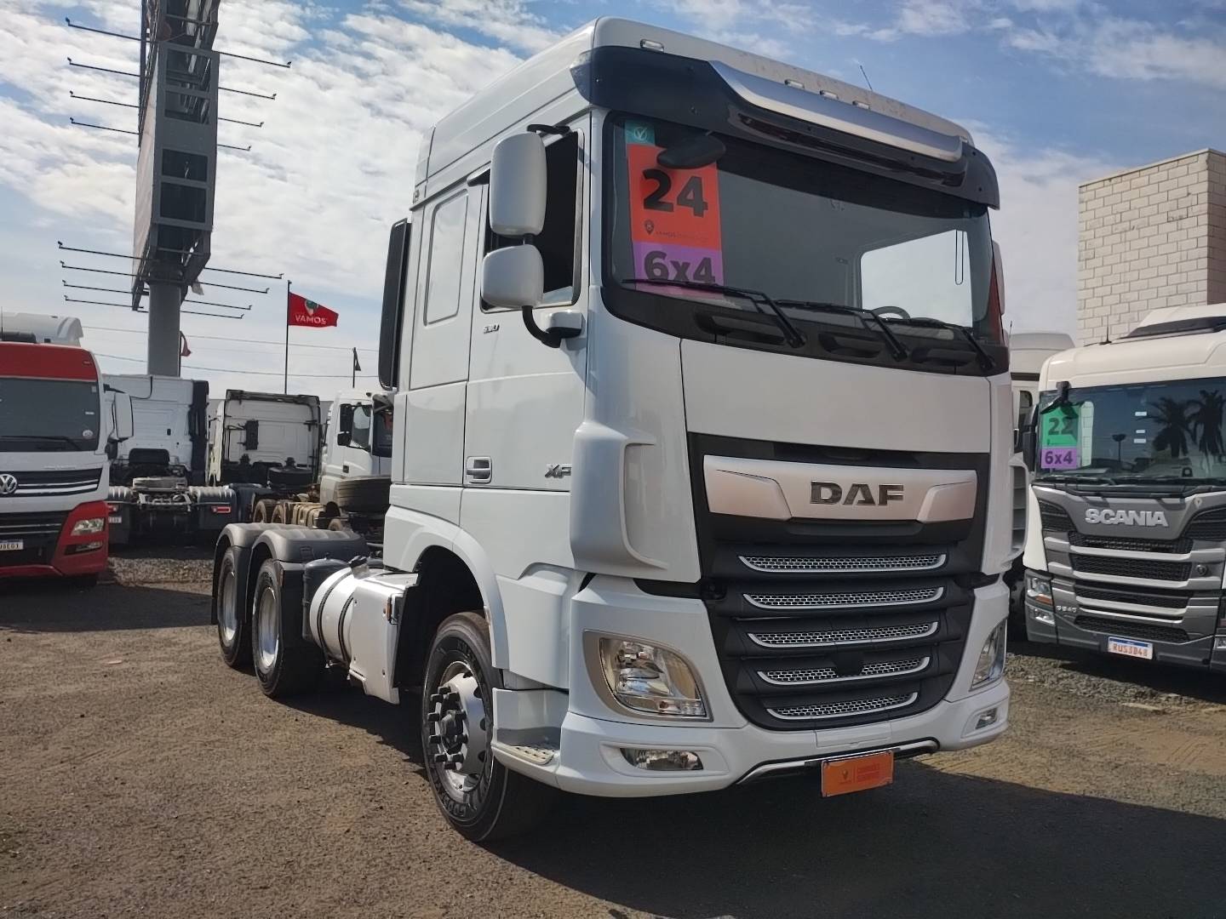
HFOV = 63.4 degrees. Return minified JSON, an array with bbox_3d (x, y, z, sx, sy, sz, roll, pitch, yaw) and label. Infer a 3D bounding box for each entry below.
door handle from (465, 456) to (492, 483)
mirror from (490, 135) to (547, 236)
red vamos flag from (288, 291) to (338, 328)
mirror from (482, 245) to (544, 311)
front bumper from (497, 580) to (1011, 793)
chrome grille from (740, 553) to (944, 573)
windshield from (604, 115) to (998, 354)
[{"bbox_3d":[-0.565,0.042,4.165,0.045,0.108,0.215,3,-2,-33],"label":"door handle"},{"bbox_3d":[-0.341,-0.983,3.551,0.205,0.380,0.115,3,-1,-23],"label":"mirror"},{"bbox_3d":[-8.464,-4.232,28.000,1.420,1.000,0.200,2,-1,-9],"label":"red vamos flag"},{"bbox_3d":[-0.358,-0.650,3.552,0.220,0.235,0.120,3,-1,-23],"label":"mirror"},{"bbox_3d":[0.763,0.860,4.283,2.460,0.740,0.780,3,-2,-33],"label":"front bumper"},{"bbox_3d":[0.973,0.410,3.991,1.150,0.073,0.060,3,-2,-33],"label":"chrome grille"},{"bbox_3d":[0.951,-0.914,4.127,2.270,0.740,0.190,3,-10,-33],"label":"windshield"}]

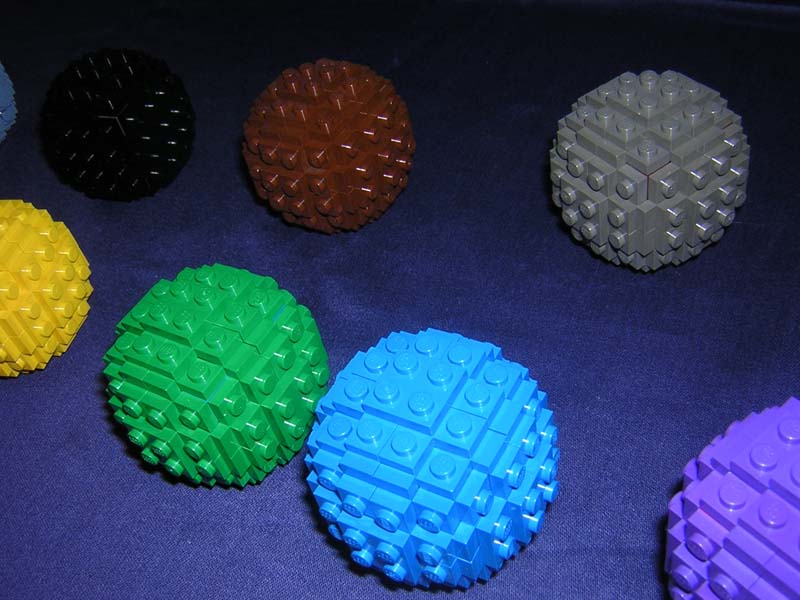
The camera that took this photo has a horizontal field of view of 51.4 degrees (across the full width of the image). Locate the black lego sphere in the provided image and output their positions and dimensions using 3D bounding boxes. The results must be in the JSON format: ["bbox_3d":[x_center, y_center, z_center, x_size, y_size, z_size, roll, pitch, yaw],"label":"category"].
[{"bbox_3d":[-0.108,-0.067,0.322,0.056,0.056,0.056,6,50,19],"label":"black lego sphere"}]

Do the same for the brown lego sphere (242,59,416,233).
[{"bbox_3d":[-0.023,-0.051,0.278,0.056,0.056,0.056,-7,46,8],"label":"brown lego sphere"}]

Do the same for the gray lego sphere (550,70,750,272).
[{"bbox_3d":[0.073,-0.038,0.245,0.056,0.056,0.056,-7,46,8],"label":"gray lego sphere"}]

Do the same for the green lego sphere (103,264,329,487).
[{"bbox_3d":[-0.047,0.019,0.217,0.056,0.056,0.056,-7,46,8],"label":"green lego sphere"}]

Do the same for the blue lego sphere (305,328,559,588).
[{"bbox_3d":[0.007,0.035,0.188,0.056,0.056,0.056,-7,46,8],"label":"blue lego sphere"}]

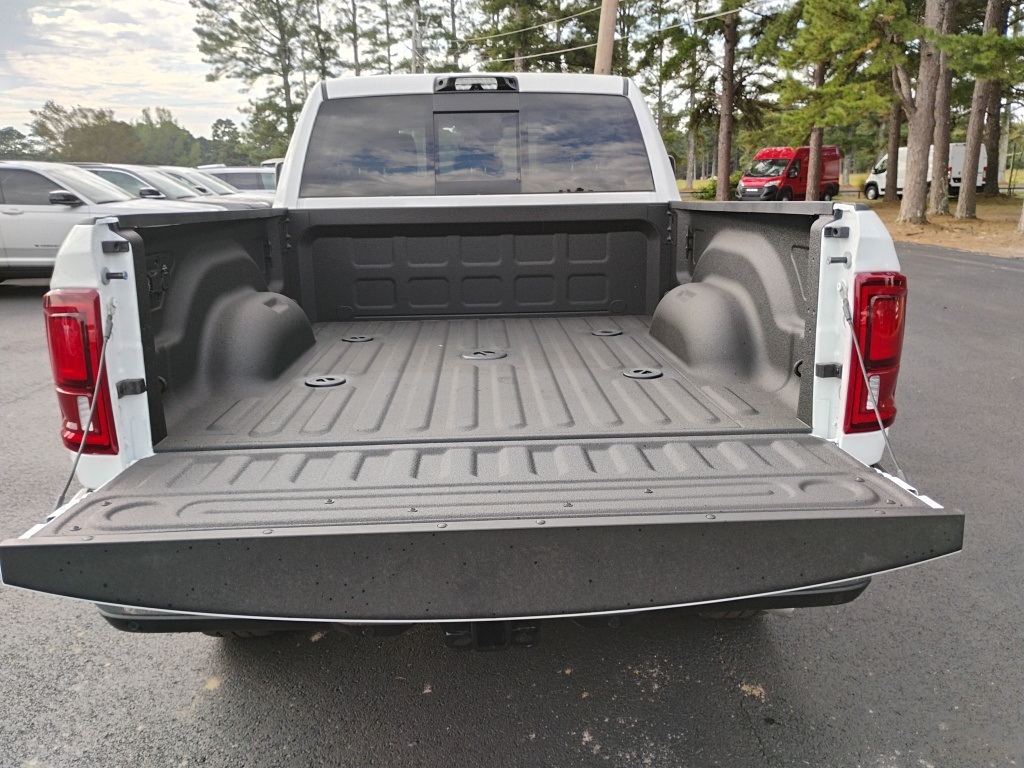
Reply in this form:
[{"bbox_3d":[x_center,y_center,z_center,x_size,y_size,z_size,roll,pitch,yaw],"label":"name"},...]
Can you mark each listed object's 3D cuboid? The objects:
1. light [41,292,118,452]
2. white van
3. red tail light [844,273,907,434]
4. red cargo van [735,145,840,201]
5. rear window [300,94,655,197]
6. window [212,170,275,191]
[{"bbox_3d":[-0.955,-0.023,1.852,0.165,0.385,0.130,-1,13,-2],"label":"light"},{"bbox_3d":[19.291,-9.929,39.143,2.100,2.530,5.950,-4,15,-13],"label":"white van"},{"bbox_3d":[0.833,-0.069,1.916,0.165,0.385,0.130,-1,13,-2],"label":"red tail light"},{"bbox_3d":[11.960,-8.981,35.874,2.100,2.530,5.850,12,19,42],"label":"red cargo van"},{"bbox_3d":[-0.158,-1.107,3.827,1.640,0.470,0.100,-1,2,-2],"label":"rear window"},{"bbox_3d":[-7.294,-5.514,22.500,1.750,0.480,0.120,1,14,8],"label":"window"}]

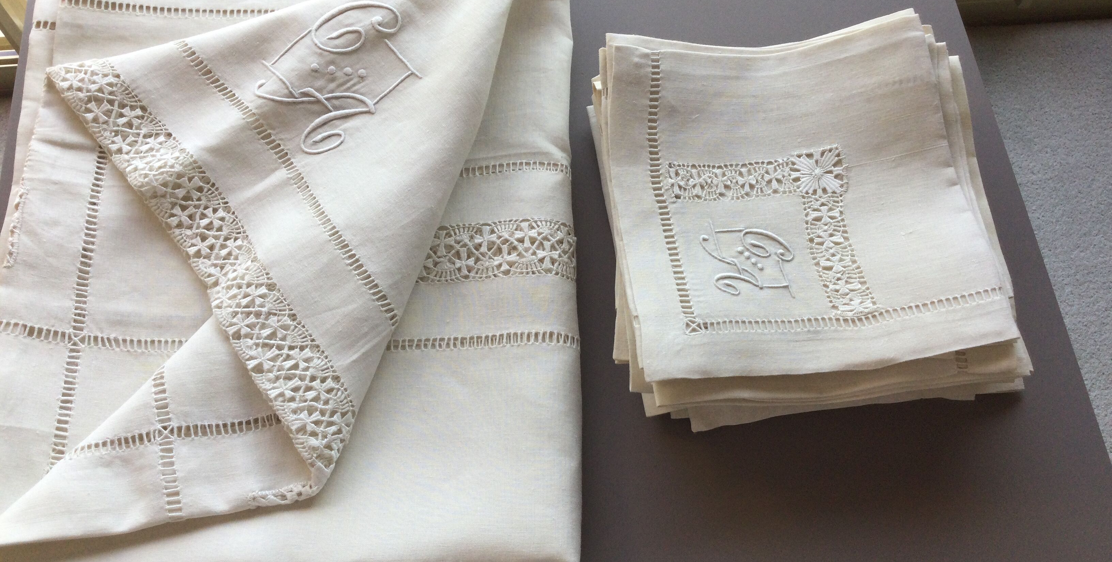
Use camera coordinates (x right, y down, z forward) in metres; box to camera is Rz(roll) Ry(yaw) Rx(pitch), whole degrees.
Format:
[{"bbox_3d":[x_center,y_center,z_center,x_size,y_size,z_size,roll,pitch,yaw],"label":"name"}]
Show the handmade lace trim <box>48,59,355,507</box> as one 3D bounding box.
[{"bbox_3d":[-0.219,-0.021,0.619,0.076,0.022,0.362,-28,68,-12],"label":"handmade lace trim"}]

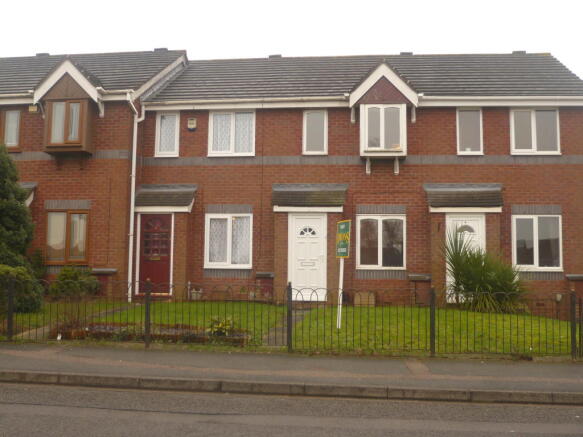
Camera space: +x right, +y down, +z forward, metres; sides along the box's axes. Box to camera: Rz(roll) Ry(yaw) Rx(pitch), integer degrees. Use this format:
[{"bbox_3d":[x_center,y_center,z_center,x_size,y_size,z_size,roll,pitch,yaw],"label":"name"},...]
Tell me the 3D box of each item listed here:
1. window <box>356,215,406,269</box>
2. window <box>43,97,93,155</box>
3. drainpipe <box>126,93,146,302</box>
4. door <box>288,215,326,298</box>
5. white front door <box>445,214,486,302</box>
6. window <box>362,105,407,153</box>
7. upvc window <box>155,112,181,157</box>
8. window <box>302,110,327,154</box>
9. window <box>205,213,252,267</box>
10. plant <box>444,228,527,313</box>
[{"bbox_3d":[2.168,0.571,16.286,1.208,1.327,0.090,0,-5,4],"label":"window"},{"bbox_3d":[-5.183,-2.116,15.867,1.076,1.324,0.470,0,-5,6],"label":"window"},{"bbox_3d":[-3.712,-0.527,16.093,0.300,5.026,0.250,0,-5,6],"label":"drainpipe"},{"bbox_3d":[0.374,0.917,15.780,0.912,2.053,0.090,0,-5,4],"label":"door"},{"bbox_3d":[3.972,0.898,15.381,0.894,2.024,0.100,0,-5,6],"label":"white front door"},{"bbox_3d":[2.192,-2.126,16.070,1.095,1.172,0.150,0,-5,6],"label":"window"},{"bbox_3d":[-3.120,-2.114,16.933,0.619,1.171,0.090,0,-5,4],"label":"upvc window"},{"bbox_3d":[0.592,-2.117,16.703,0.622,1.119,0.100,0,-5,6],"label":"window"},{"bbox_3d":[-1.552,0.558,16.561,1.197,1.364,0.090,0,-5,4],"label":"window"},{"bbox_3d":[4.146,1.108,14.414,1.662,1.793,1.500,0,-5,6],"label":"plant"}]

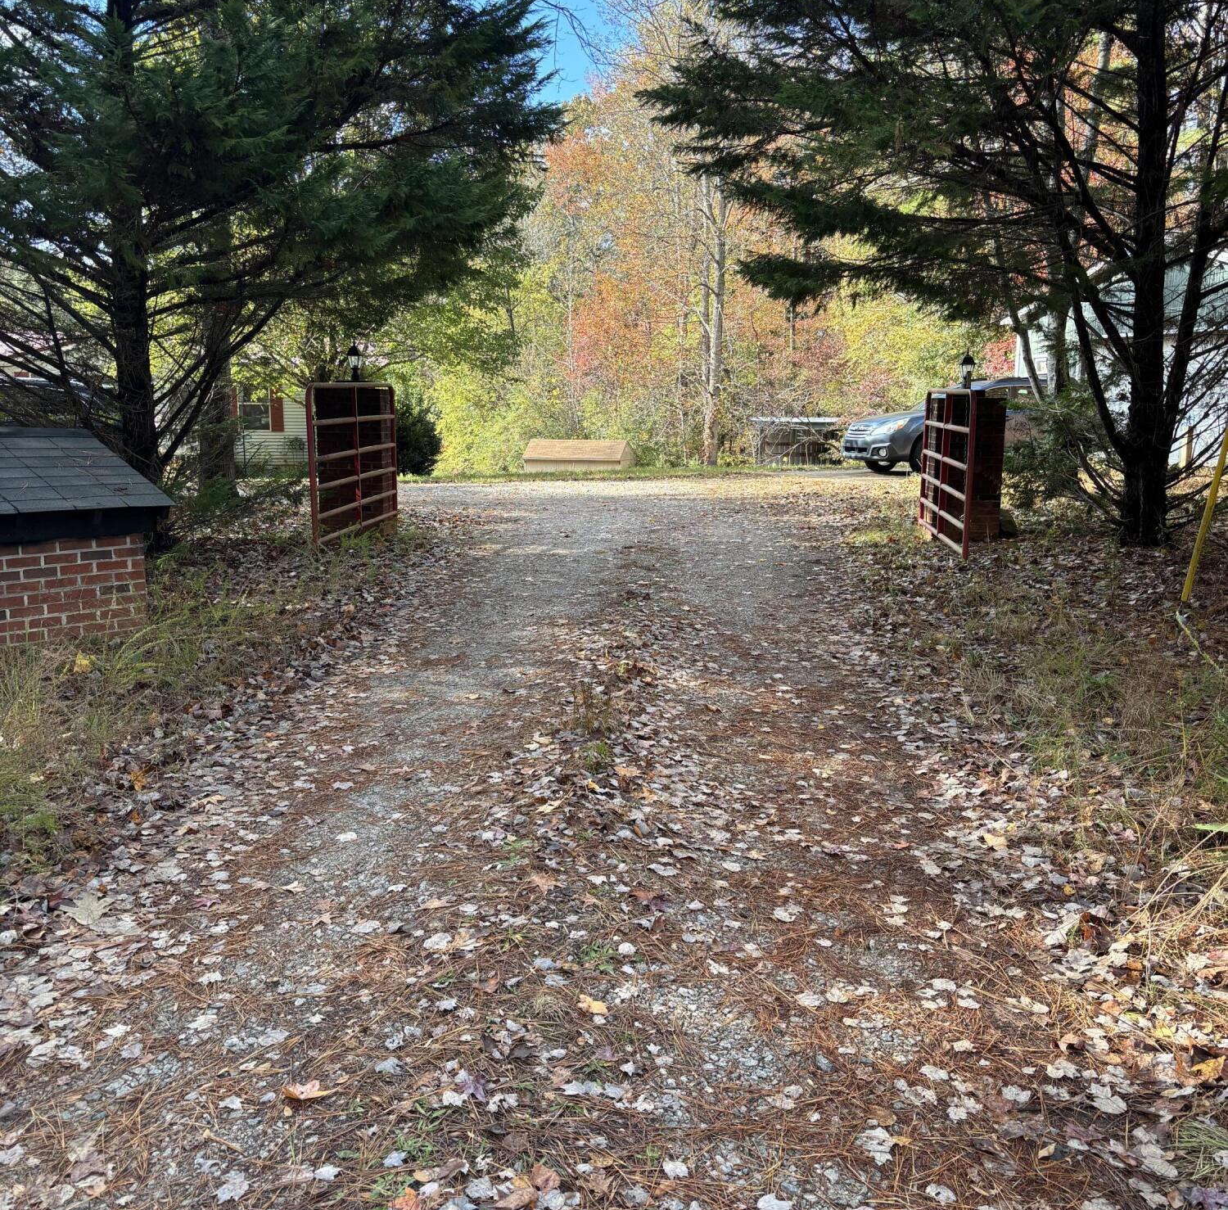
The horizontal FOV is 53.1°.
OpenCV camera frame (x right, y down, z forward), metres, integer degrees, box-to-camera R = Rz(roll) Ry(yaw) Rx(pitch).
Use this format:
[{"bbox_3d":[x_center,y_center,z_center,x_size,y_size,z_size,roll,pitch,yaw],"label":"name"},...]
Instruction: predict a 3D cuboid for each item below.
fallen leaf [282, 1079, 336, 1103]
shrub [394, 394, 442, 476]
[{"bbox_3d":[-0.618,0.990,2.494,0.108,0.025,0.075,0,10,0],"label":"fallen leaf"},{"bbox_3d":[-3.720,-3.032,21.399,1.500,1.500,1.500,0,10,0],"label":"shrub"}]

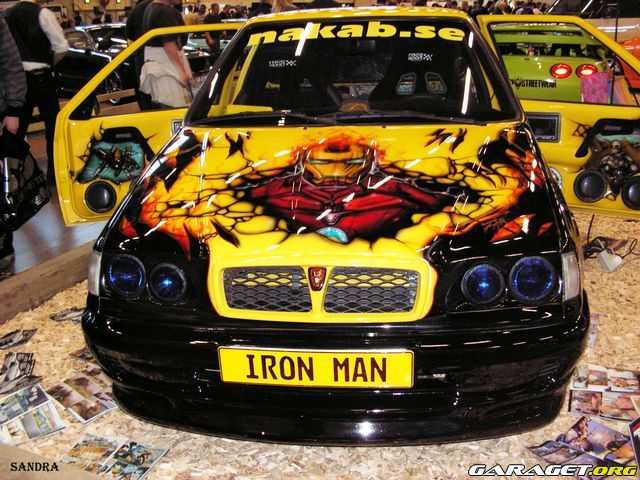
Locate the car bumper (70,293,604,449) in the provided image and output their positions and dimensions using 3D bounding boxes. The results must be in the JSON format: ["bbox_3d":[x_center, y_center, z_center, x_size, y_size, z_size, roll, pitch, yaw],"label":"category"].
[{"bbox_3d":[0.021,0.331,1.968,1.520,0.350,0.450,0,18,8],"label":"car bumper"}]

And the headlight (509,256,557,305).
[{"bbox_3d":[0.571,0.110,1.795,0.138,0.140,0.080,0,18,8],"label":"headlight"}]

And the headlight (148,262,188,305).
[{"bbox_3d":[-0.429,0.125,1.901,0.122,0.125,0.075,0,18,8],"label":"headlight"}]

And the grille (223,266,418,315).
[{"bbox_3d":[-0.007,0.133,1.795,0.530,0.115,0.080,0,18,8],"label":"grille"}]

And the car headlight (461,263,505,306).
[{"bbox_3d":[0.438,0.125,1.786,0.122,0.125,0.075,0,18,8],"label":"car headlight"}]

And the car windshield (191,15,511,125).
[{"bbox_3d":[0.130,-0.739,2.792,1.360,0.150,0.630,0,57,8],"label":"car windshield"}]

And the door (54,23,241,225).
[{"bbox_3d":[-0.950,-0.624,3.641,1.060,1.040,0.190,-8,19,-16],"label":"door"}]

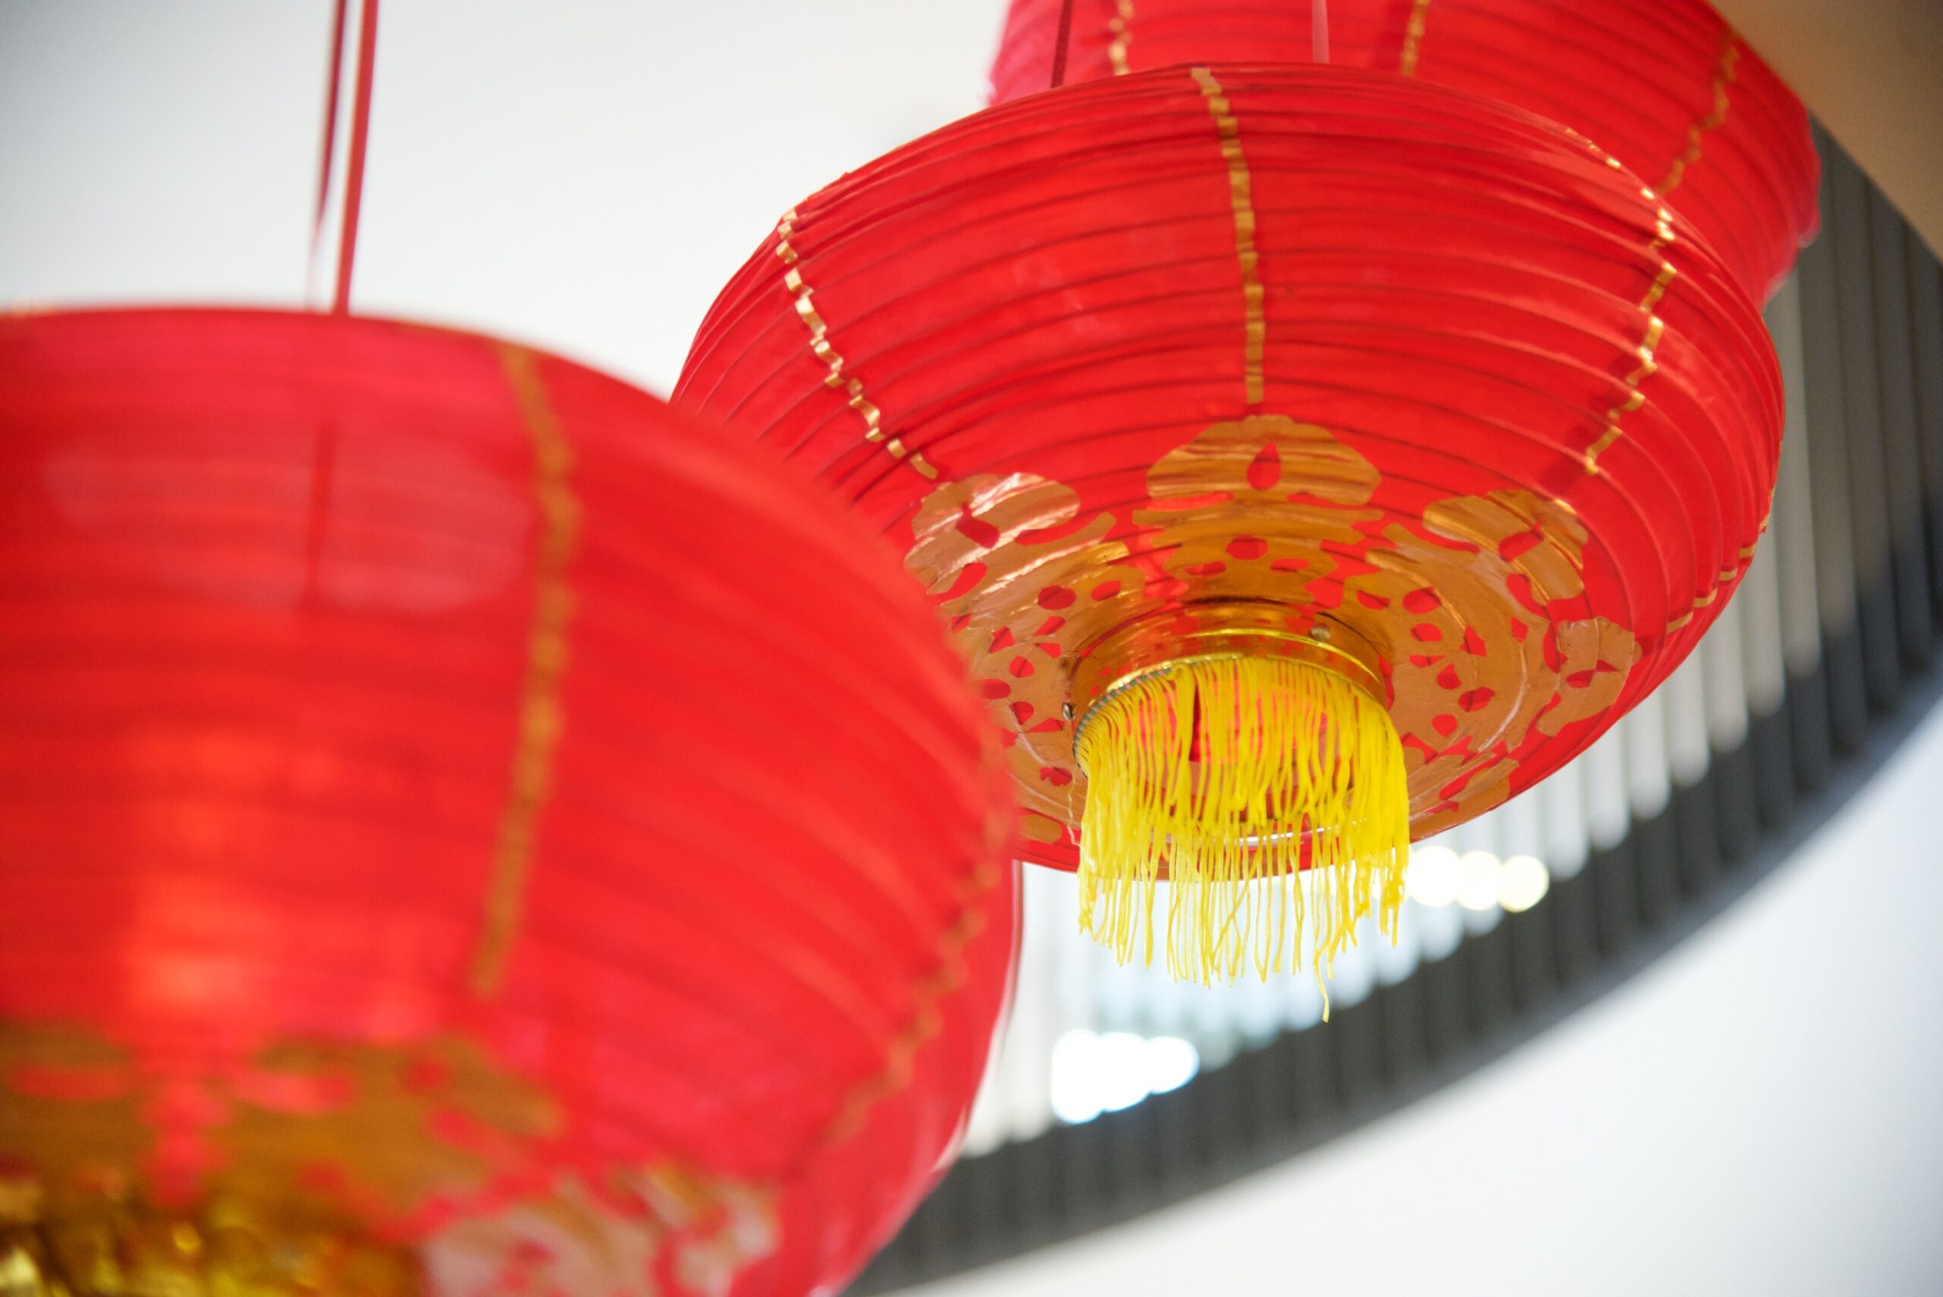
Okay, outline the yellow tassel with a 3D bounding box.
[{"bbox_3d":[0.097,0.065,1.596,0.118,0.075,0.118,0,-32,0],"label":"yellow tassel"}]

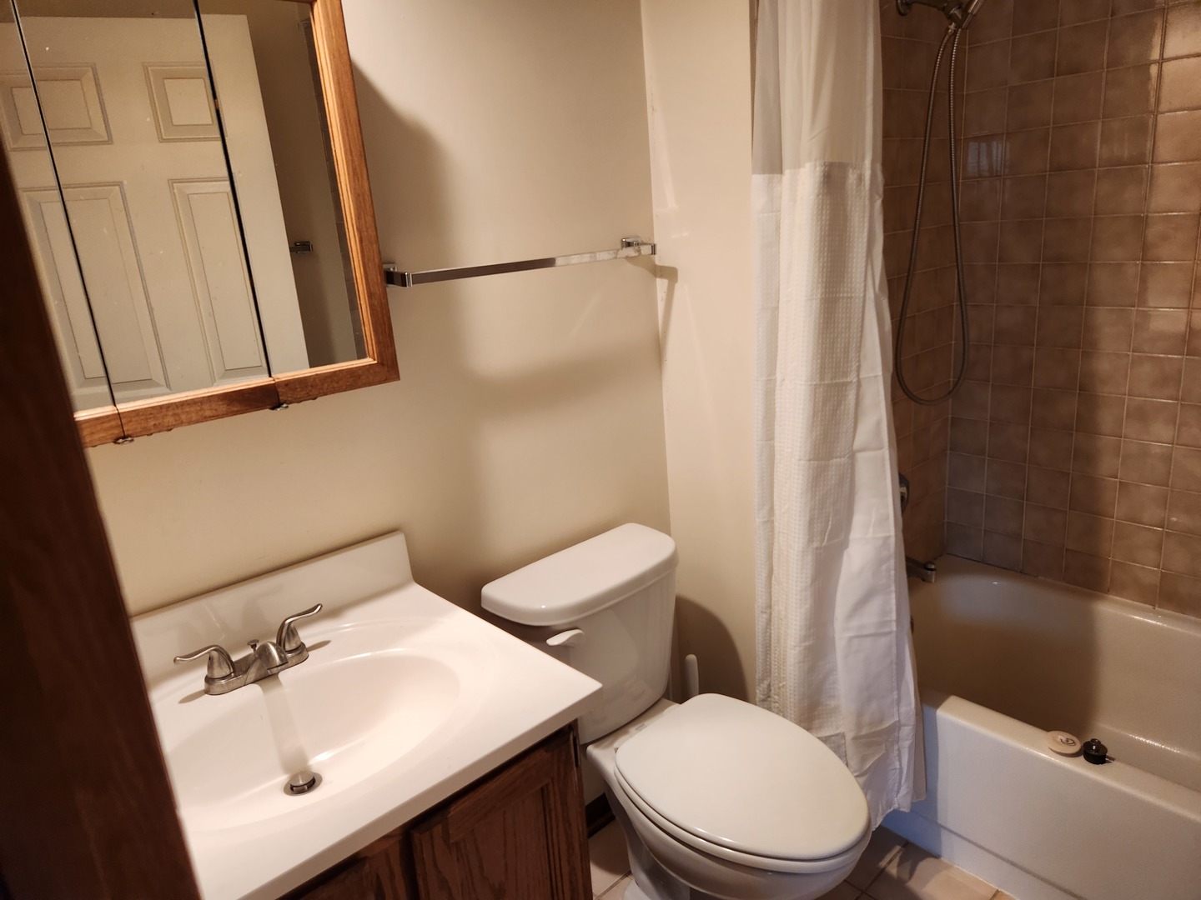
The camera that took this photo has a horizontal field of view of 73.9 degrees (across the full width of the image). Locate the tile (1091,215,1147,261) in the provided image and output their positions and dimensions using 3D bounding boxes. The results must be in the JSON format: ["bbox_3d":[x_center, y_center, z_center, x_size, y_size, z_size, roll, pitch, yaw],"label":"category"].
[{"bbox_3d":[1.244,-0.507,1.920,0.009,0.107,0.107,-19,21,-38],"label":"tile"}]

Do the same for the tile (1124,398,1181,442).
[{"bbox_3d":[1.352,-0.073,1.961,0.010,0.108,0.108,-18,21,-39],"label":"tile"}]

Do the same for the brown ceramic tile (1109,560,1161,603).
[{"bbox_3d":[1.388,0.343,2.081,0.010,0.104,0.108,-18,21,-39],"label":"brown ceramic tile"}]

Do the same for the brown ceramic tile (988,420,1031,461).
[{"bbox_3d":[1.144,-0.020,2.233,0.010,0.108,0.108,-18,21,-38],"label":"brown ceramic tile"}]

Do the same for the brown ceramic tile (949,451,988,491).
[{"bbox_3d":[1.082,0.068,2.347,0.009,0.107,0.107,-19,21,-38],"label":"brown ceramic tile"}]

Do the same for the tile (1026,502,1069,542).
[{"bbox_3d":[1.234,0.206,2.213,0.010,0.108,0.108,-18,21,-38],"label":"tile"}]

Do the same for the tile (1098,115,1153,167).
[{"bbox_3d":[1.226,-0.719,1.862,0.010,0.108,0.108,-18,21,-38],"label":"tile"}]

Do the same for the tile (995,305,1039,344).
[{"bbox_3d":[1.117,-0.333,2.140,0.010,0.108,0.108,-18,21,-39],"label":"tile"}]

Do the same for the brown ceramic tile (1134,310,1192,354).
[{"bbox_3d":[1.336,-0.283,1.904,0.010,0.108,0.108,-18,21,-38],"label":"brown ceramic tile"}]

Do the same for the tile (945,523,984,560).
[{"bbox_3d":[1.098,0.275,2.401,0.010,0.104,0.108,-18,21,-39],"label":"tile"}]

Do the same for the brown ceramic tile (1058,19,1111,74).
[{"bbox_3d":[1.134,-0.943,1.877,0.009,0.107,0.107,-19,21,-38],"label":"brown ceramic tile"}]

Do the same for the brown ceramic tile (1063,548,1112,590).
[{"bbox_3d":[1.313,0.324,2.154,0.009,0.105,0.108,-18,21,-38],"label":"brown ceramic tile"}]

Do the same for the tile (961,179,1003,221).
[{"bbox_3d":[1.017,-0.664,2.131,0.009,0.107,0.107,-19,21,-38],"label":"tile"}]

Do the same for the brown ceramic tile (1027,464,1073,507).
[{"bbox_3d":[1.225,0.102,2.182,0.010,0.108,0.108,-18,21,-38],"label":"brown ceramic tile"}]

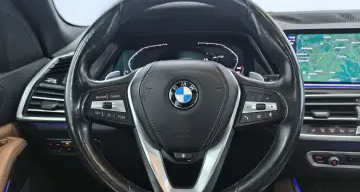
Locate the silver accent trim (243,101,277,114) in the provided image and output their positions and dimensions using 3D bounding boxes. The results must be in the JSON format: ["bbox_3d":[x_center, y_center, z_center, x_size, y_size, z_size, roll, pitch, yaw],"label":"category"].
[{"bbox_3d":[0.133,0.019,0.467,0.057,0.019,0.008,1,-5,0],"label":"silver accent trim"}]

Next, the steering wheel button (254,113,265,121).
[{"bbox_3d":[0.133,0.035,0.467,0.017,0.013,0.007,1,-5,0],"label":"steering wheel button"}]

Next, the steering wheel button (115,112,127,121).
[{"bbox_3d":[-0.099,0.034,0.467,0.021,0.016,0.007,1,-5,0],"label":"steering wheel button"}]

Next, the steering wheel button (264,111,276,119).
[{"bbox_3d":[0.150,0.032,0.467,0.019,0.013,0.007,1,-5,0],"label":"steering wheel button"}]

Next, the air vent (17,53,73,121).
[{"bbox_3d":[-0.298,-0.021,0.665,0.140,0.155,0.060,0,10,-3],"label":"air vent"}]

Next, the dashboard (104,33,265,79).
[{"bbox_3d":[0.017,-0.089,0.650,0.365,0.120,0.060,1,8,0],"label":"dashboard"}]

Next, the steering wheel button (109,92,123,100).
[{"bbox_3d":[-0.107,0.000,0.467,0.024,0.014,0.007,1,-5,0],"label":"steering wheel button"}]

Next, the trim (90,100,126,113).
[{"bbox_3d":[-0.118,0.018,0.467,0.059,0.020,0.008,1,-5,0],"label":"trim"}]

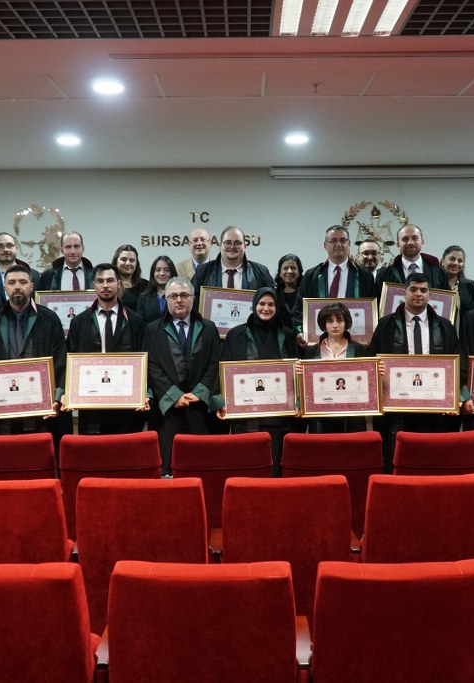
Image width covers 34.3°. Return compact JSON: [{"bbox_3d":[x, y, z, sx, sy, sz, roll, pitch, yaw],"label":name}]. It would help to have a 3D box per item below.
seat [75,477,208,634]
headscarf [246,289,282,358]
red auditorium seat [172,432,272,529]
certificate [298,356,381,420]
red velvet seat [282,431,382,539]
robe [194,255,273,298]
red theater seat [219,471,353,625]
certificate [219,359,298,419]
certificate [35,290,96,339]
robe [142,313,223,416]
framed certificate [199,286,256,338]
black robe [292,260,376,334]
[{"bbox_3d":[-0.356,0.956,3.204,0.530,0.910,0.600,0,4,1],"label":"seat"},{"bbox_3d":[0.174,-0.125,5.050,0.230,0.480,0.250,0,3,0],"label":"headscarf"},{"bbox_3d":[-0.066,0.926,4.178,0.560,0.940,0.600,0,3,0],"label":"red auditorium seat"},{"bbox_3d":[0.652,0.287,4.780,0.510,0.360,0.030,-2,3,0],"label":"certificate"},{"bbox_3d":[0.475,0.895,4.114,0.530,0.910,0.600,0,4,1],"label":"red velvet seat"},{"bbox_3d":[-0.029,-0.078,5.333,0.620,1.060,0.380,0,4,0],"label":"robe"},{"bbox_3d":[0.196,0.976,3.250,0.560,0.940,0.600,0,3,0],"label":"red theater seat"},{"bbox_3d":[0.150,0.303,4.900,0.510,0.360,0.030,-3,3,0],"label":"certificate"},{"bbox_3d":[-1.168,-0.184,5.430,0.510,0.360,0.030,0,3,0],"label":"certificate"},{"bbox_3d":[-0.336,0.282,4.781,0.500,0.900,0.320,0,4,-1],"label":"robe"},{"bbox_3d":[0.003,-0.179,4.970,0.490,0.335,0.030,3,-1,1],"label":"framed certificate"},{"bbox_3d":[0.661,-0.076,5.232,0.580,0.920,0.330,0,4,3],"label":"black robe"}]

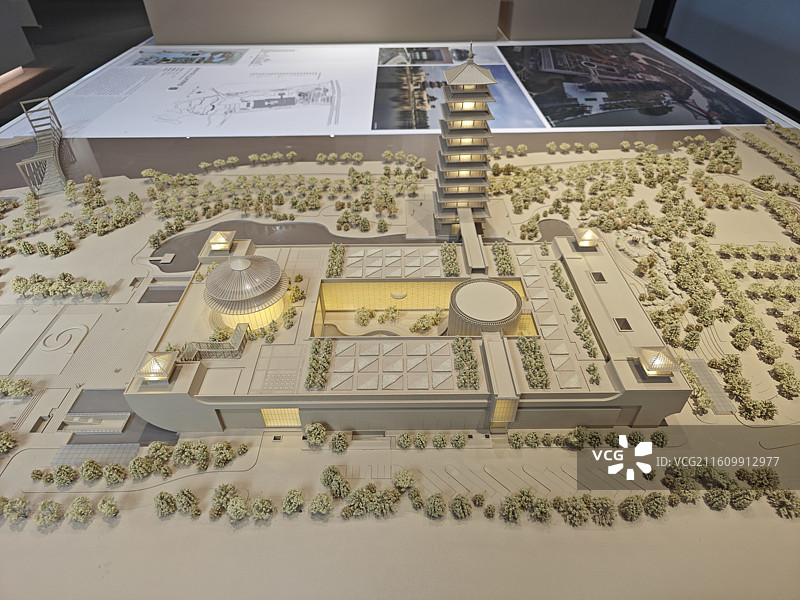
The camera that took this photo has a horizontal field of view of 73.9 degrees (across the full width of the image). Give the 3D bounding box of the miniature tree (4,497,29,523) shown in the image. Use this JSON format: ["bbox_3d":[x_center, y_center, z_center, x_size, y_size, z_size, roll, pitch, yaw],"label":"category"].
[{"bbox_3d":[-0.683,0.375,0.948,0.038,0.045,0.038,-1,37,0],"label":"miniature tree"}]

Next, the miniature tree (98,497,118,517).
[{"bbox_3d":[-0.449,0.318,0.818,0.030,0.032,0.030,-31,47,-34],"label":"miniature tree"}]

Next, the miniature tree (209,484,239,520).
[{"bbox_3d":[-0.270,0.308,0.812,0.044,0.054,0.044,-20,41,-24],"label":"miniature tree"}]

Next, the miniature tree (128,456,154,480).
[{"bbox_3d":[-0.421,0.275,0.866,0.041,0.043,0.041,-26,44,-30],"label":"miniature tree"}]

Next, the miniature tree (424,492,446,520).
[{"bbox_3d":[0.054,0.314,0.812,0.033,0.039,0.033,3,37,5],"label":"miniature tree"}]

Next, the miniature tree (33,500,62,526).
[{"bbox_3d":[-0.532,0.322,0.802,0.044,0.046,0.044,26,45,31],"label":"miniature tree"}]

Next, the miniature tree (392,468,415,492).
[{"bbox_3d":[0.006,0.288,0.848,0.034,0.038,0.034,0,37,0],"label":"miniature tree"}]

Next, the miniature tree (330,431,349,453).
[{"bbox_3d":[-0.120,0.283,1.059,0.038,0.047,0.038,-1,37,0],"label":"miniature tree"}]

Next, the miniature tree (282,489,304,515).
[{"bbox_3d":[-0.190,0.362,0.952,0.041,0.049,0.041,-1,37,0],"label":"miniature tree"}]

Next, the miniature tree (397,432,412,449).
[{"bbox_3d":[0.008,0.252,0.954,0.025,0.031,0.025,0,38,-1],"label":"miniature tree"}]

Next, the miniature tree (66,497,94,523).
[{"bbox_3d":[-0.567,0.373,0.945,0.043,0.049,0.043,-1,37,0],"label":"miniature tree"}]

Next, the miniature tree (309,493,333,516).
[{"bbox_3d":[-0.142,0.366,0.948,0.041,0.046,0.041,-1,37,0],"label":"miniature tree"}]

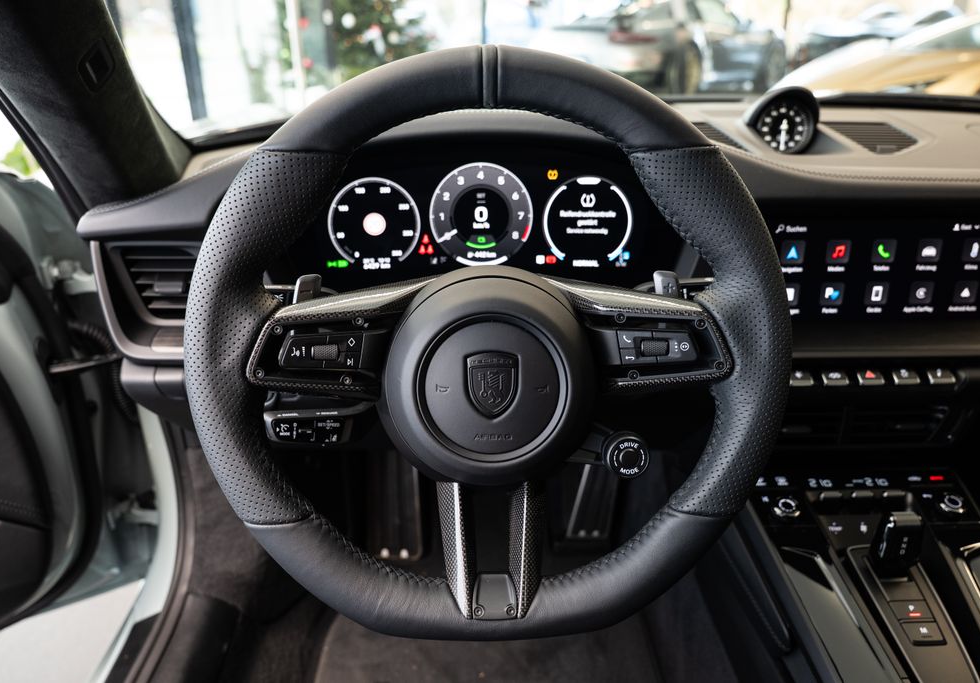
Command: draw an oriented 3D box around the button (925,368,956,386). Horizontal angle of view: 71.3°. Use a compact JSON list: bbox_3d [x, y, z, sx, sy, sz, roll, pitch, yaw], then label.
[{"bbox_3d":[0.427,0.034,0.645,0.023,0.013,0.013,-1,20,1],"label":"button"}]

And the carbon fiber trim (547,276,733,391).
[{"bbox_3d":[0.091,-0.004,0.422,0.110,0.069,0.036,-1,10,0],"label":"carbon fiber trim"}]

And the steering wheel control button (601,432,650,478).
[{"bbox_3d":[0.087,0.073,0.437,0.028,0.028,0.019,-1,10,0],"label":"steering wheel control button"}]

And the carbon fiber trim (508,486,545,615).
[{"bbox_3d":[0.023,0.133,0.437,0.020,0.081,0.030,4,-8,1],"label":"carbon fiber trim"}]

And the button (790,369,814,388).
[{"bbox_3d":[0.295,0.035,0.645,0.023,0.013,0.013,-1,20,1],"label":"button"}]

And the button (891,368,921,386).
[{"bbox_3d":[0.393,0.034,0.645,0.023,0.013,0.013,-1,20,1],"label":"button"}]

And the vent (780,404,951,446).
[{"bbox_3d":[0.362,0.085,0.690,0.190,0.043,0.028,-1,21,1],"label":"vent"}]

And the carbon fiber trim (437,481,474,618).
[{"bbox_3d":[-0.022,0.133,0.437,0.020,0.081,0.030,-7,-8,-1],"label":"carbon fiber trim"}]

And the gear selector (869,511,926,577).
[{"bbox_3d":[0.357,0.178,0.604,0.033,0.056,0.028,-1,25,1],"label":"gear selector"}]

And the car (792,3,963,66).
[{"bbox_3d":[7.455,-5.789,13.000,4.500,1.400,1.850,-12,27,-22],"label":"car"}]

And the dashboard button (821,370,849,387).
[{"bbox_3d":[0.326,0.035,0.645,0.023,0.013,0.013,-1,20,1],"label":"dashboard button"}]

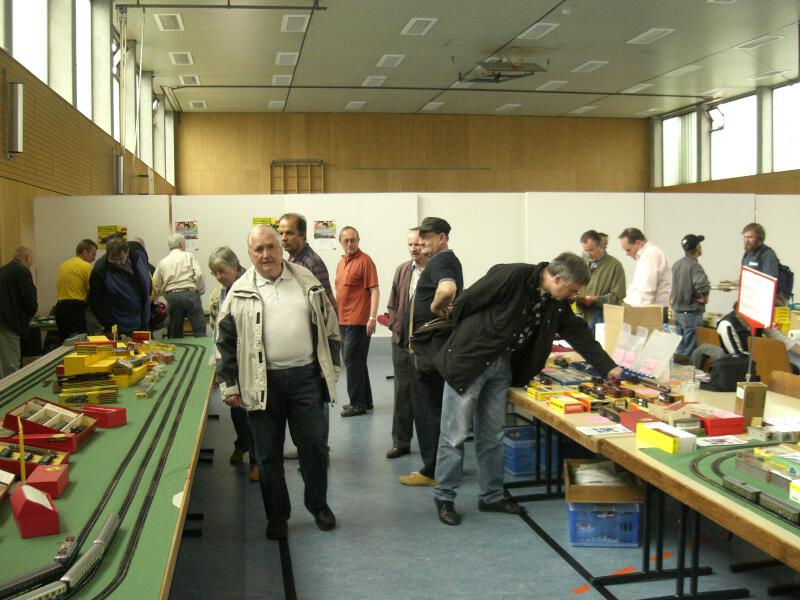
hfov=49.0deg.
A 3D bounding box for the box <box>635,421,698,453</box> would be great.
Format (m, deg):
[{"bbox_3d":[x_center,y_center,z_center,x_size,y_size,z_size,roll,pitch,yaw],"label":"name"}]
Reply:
[{"bbox_3d":[1.172,0.606,3.873,0.113,0.069,0.301,-1,4,-14],"label":"box"}]

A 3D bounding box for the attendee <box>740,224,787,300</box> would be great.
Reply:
[{"bbox_3d":[3.435,0.152,8.300,0.400,1.746,0.480,-4,5,-41],"label":"attendee"}]

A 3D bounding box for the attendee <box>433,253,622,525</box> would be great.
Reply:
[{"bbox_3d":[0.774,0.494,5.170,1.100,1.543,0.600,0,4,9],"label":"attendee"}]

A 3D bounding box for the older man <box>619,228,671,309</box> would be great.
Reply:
[{"bbox_3d":[2.222,0.217,7.950,0.480,1.760,0.500,-2,4,-14],"label":"older man"}]

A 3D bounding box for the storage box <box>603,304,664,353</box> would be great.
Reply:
[{"bbox_3d":[1.564,0.251,5.896,0.275,0.433,0.320,-1,4,-10],"label":"storage box"}]

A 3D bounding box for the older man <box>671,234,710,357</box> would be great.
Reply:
[{"bbox_3d":[2.679,0.222,8.100,0.440,1.649,0.300,3,5,41],"label":"older man"}]

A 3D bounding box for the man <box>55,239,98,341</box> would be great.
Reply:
[{"bbox_3d":[-3.499,0.198,9.500,0.500,1.700,0.420,2,5,37],"label":"man"}]

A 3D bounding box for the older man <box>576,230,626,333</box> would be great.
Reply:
[{"bbox_3d":[1.891,0.214,8.200,0.450,1.740,0.520,-4,5,-45],"label":"older man"}]

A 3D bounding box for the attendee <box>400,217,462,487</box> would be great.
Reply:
[{"bbox_3d":[0.230,0.346,6.020,0.430,1.800,0.550,-2,4,-17],"label":"attendee"}]

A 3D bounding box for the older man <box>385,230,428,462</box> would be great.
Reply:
[{"bbox_3d":[0.144,0.327,6.830,0.560,1.730,0.380,1,4,19],"label":"older man"}]

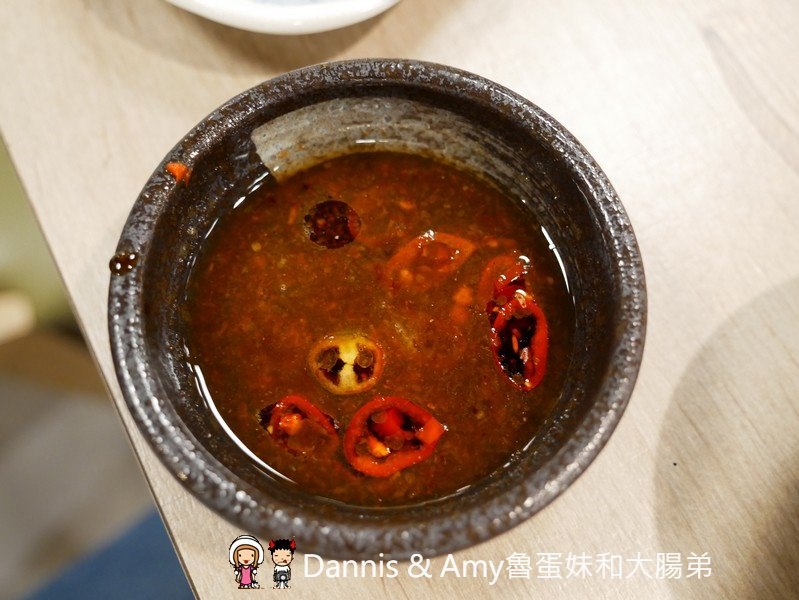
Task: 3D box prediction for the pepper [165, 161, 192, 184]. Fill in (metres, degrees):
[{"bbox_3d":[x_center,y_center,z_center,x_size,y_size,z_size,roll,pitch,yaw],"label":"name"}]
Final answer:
[{"bbox_3d":[-0.037,-0.021,0.141,0.004,0.002,0.004,0,70,0],"label":"pepper"}]

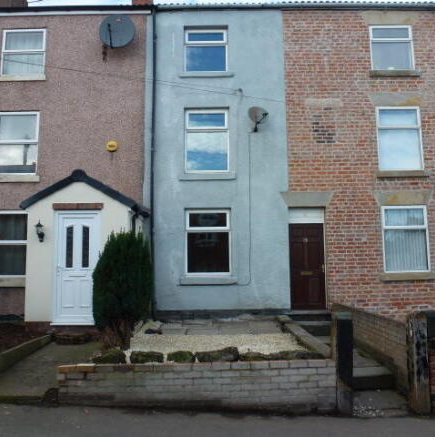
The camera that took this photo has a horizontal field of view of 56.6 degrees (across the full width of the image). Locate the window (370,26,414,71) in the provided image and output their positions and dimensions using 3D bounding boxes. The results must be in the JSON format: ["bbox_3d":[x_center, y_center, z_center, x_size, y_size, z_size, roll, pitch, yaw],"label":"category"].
[{"bbox_3d":[4.212,-4.104,9.768,1.046,1.122,0.090,-1,-7,-1],"label":"window"}]

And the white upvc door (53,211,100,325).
[{"bbox_3d":[-2.559,0.892,7.409,0.865,2.071,0.090,-1,-7,-1],"label":"white upvc door"}]

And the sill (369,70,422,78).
[{"bbox_3d":[4.249,-3.437,9.725,1.200,0.160,0.170,-1,-7,0],"label":"sill"}]

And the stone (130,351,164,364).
[{"bbox_3d":[-0.909,1.808,5.248,0.420,0.150,0.240,-1,-7,0],"label":"stone"}]

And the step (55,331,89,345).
[{"bbox_3d":[-2.605,2.195,7.409,0.650,0.146,0.370,-1,-7,0],"label":"step"}]

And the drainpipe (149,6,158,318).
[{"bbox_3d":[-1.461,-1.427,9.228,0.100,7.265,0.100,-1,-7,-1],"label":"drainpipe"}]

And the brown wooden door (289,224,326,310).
[{"bbox_3d":[2.073,1.110,9.310,0.820,1.980,0.070,-1,-7,0],"label":"brown wooden door"}]

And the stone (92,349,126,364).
[{"bbox_3d":[-1.402,1.802,5.252,0.420,0.165,0.250,-1,-7,0],"label":"stone"}]

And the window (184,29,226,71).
[{"bbox_3d":[-0.263,-4.024,9.723,1.019,1.078,0.090,-1,-7,-1],"label":"window"}]

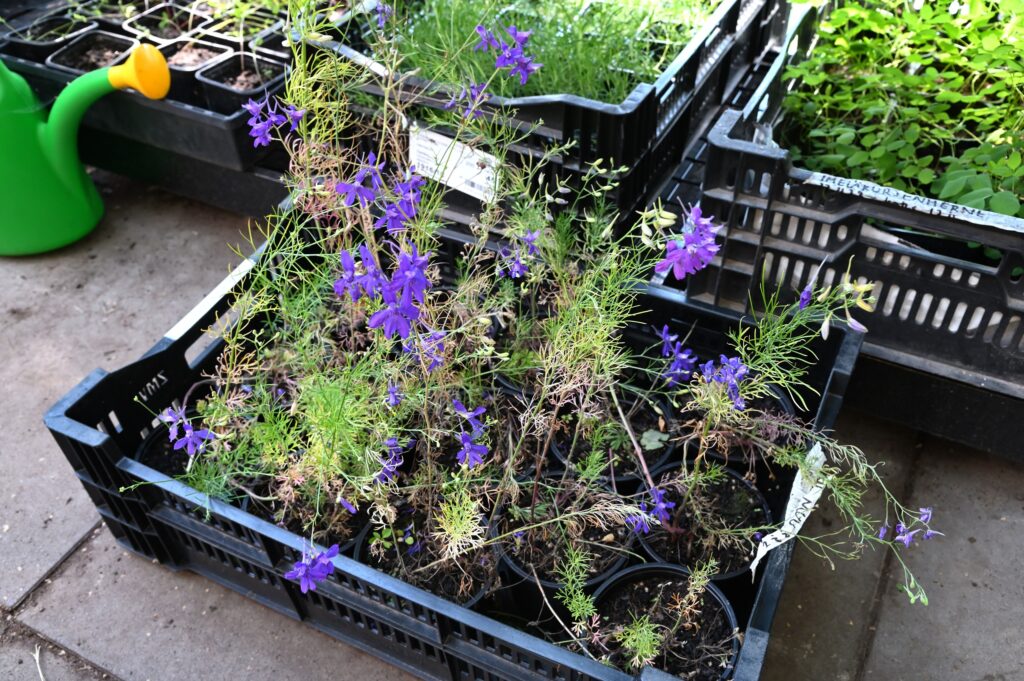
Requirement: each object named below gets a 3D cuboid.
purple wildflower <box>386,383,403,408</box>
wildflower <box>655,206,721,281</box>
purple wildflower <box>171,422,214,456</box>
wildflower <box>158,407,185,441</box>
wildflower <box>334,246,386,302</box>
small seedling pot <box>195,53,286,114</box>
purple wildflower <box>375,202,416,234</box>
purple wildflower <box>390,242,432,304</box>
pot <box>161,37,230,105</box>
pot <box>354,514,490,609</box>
[{"bbox_3d":[-0.100,0.047,0.770,0.014,0.018,0.014,-8,43,-8],"label":"purple wildflower"},{"bbox_3d":[0.129,-0.071,0.670,0.047,0.047,0.042,7,42,10],"label":"wildflower"},{"bbox_3d":[-0.259,0.081,0.740,0.031,0.025,0.022,-21,45,-20],"label":"purple wildflower"},{"bbox_3d":[-0.299,0.073,0.800,0.027,0.027,0.025,28,52,28],"label":"wildflower"},{"bbox_3d":[-0.112,-0.049,0.670,0.038,0.036,0.025,-9,43,-9],"label":"wildflower"},{"bbox_3d":[-0.374,-0.336,1.304,0.110,0.100,0.100,21,46,24],"label":"small seedling pot"},{"bbox_3d":[-0.094,-0.100,0.740,0.032,0.025,0.025,-8,42,-6],"label":"purple wildflower"},{"bbox_3d":[-0.073,-0.049,0.660,0.031,0.040,0.026,-6,43,-6],"label":"purple wildflower"},{"bbox_3d":[-0.474,-0.380,1.358,0.106,0.100,0.098,21,46,24],"label":"pot"},{"bbox_3d":[-0.071,0.214,0.786,0.118,0.100,0.118,-1,43,1],"label":"pot"}]

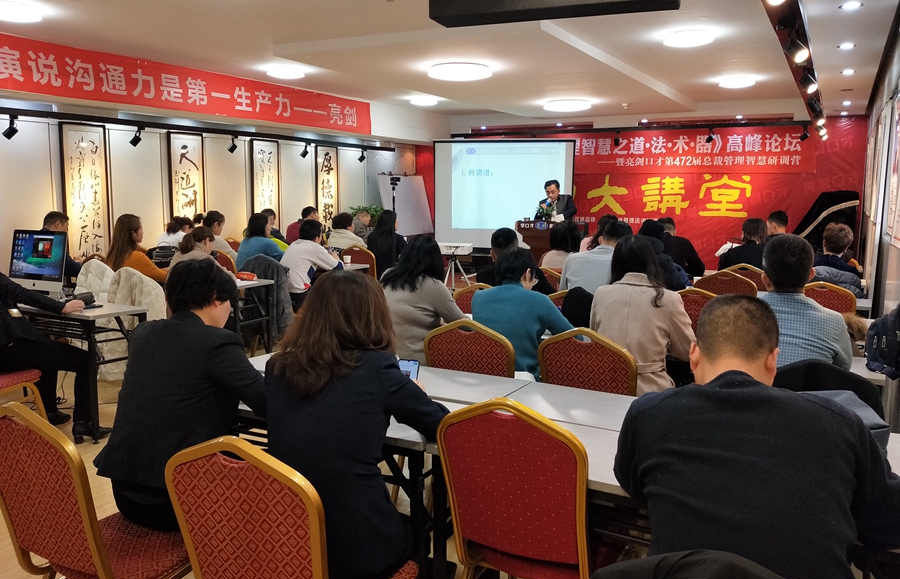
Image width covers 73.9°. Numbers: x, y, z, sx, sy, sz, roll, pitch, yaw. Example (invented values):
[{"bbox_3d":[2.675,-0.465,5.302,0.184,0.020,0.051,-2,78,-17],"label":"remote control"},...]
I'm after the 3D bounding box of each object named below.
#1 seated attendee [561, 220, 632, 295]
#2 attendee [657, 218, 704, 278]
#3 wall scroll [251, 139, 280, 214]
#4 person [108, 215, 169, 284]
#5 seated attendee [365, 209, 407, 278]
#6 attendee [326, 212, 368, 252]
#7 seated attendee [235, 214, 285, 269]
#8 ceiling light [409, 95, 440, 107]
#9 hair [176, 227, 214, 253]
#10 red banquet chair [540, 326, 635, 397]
[{"bbox_3d":[1.094,0.212,4.100,0.540,1.350,0.730,4,10,20],"label":"seated attendee"},{"bbox_3d":[2.087,-0.019,5.492,0.550,1.250,0.720,7,11,30],"label":"attendee"},{"bbox_3d":[-2.314,-1.141,7.537,0.040,1.450,0.430,7,12,32],"label":"wall scroll"},{"bbox_3d":[-2.478,0.046,4.991,0.470,1.310,0.720,7,12,34],"label":"person"},{"bbox_3d":[-0.630,-0.181,6.140,0.500,1.260,0.720,7,12,32],"label":"seated attendee"},{"bbox_3d":[-1.069,-0.217,6.422,0.500,1.220,0.720,7,12,32],"label":"attendee"},{"bbox_3d":[-1.758,-0.146,5.985,0.500,1.260,0.780,8,12,35],"label":"seated attendee"},{"bbox_3d":[-0.289,-2.133,6.784,0.330,0.085,0.330,1,10,0],"label":"ceiling light"},{"bbox_3d":[-1.962,-0.386,4.620,0.200,0.240,0.270,9,13,37],"label":"hair"},{"bbox_3d":[0.761,0.595,3.067,0.450,0.930,0.560,6,11,32],"label":"red banquet chair"}]

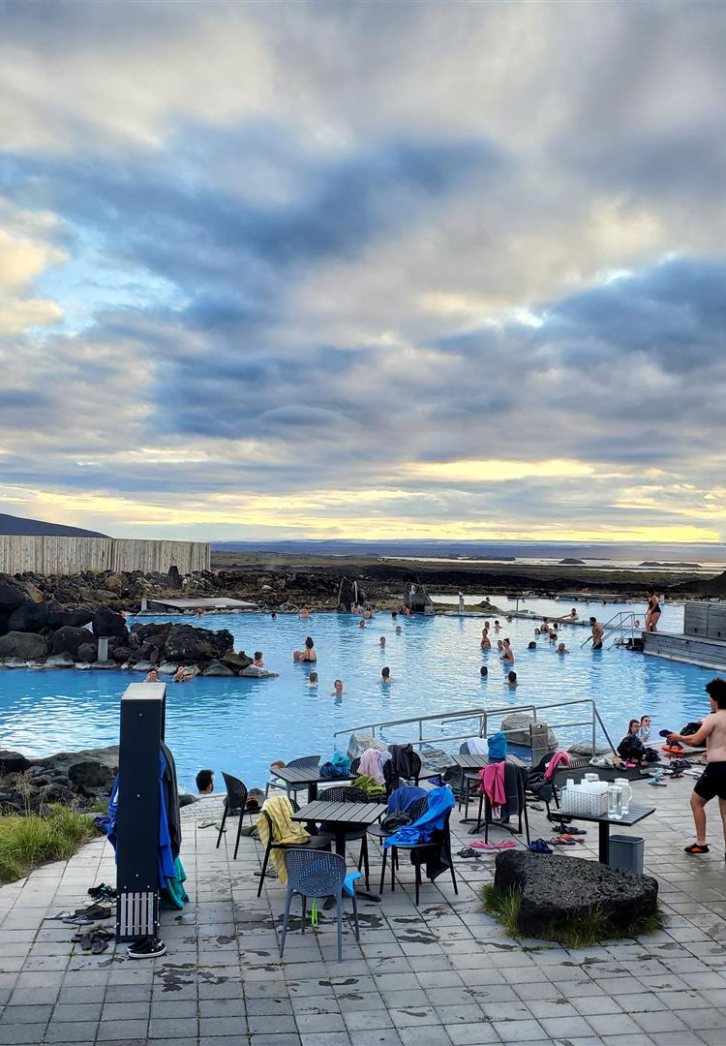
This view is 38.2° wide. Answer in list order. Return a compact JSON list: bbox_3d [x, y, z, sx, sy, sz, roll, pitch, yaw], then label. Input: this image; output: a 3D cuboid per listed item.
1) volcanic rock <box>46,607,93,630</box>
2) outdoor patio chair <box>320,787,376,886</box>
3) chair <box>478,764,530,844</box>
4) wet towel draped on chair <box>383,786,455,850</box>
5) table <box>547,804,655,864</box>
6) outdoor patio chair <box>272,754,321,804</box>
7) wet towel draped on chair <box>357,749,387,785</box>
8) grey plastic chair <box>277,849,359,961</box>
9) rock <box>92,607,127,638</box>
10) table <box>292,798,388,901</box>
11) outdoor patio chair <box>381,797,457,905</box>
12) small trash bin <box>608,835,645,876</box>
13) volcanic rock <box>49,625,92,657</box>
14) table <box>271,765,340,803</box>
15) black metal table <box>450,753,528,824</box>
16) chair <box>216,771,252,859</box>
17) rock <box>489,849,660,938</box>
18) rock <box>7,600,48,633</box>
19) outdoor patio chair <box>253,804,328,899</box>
[{"bbox_3d":[-8.490,2.798,30.400,1.250,0.750,1.000,1,-1,-16],"label":"volcanic rock"},{"bbox_3d":[-0.175,2.841,9.530,0.480,0.820,0.560,1,-1,-3],"label":"outdoor patio chair"},{"bbox_3d":[1.505,2.938,11.110,0.480,0.830,0.560,1,-1,2],"label":"chair"},{"bbox_3d":[0.501,2.631,9.350,0.420,0.500,0.500,-1,-2,43],"label":"wet towel draped on chair"},{"bbox_3d":[2.113,2.884,9.203,0.715,0.730,0.650,0,-2,34],"label":"table"},{"bbox_3d":[-0.722,2.864,11.293,0.500,0.810,0.550,2,-2,-37],"label":"outdoor patio chair"},{"bbox_3d":[0.104,2.738,11.750,0.360,0.410,0.200,0,-2,18],"label":"wet towel draped on chair"},{"bbox_3d":[-0.316,2.784,7.834,0.500,0.810,0.560,0,-1,15],"label":"grey plastic chair"},{"bbox_3d":[-7.328,2.884,30.300,1.000,0.900,0.950,1,-1,-14],"label":"rock"},{"bbox_3d":[-0.196,2.934,9.261,0.710,0.740,0.710,0,-2,12],"label":"table"},{"bbox_3d":[0.515,2.911,9.363,0.530,0.810,0.500,2,-2,-42],"label":"outdoor patio chair"},{"bbox_3d":[2.470,3.156,9.850,0.310,0.400,0.220,0,-2,24],"label":"small trash bin"},{"bbox_3d":[-8.223,3.314,29.500,1.150,0.880,1.000,1,-1,-15],"label":"volcanic rock"},{"bbox_3d":[-0.492,2.889,10.552,0.700,0.730,0.630,1,-2,-23],"label":"table"},{"bbox_3d":[1.414,3.016,11.639,0.720,0.730,0.720,1,-1,-5],"label":"black metal table"},{"bbox_3d":[-1.170,2.952,10.756,0.530,0.810,0.500,2,-2,-29],"label":"chair"},{"bbox_3d":[1.808,3.099,8.750,1.270,0.410,1.000,1,-2,0],"label":"rock"},{"bbox_3d":[-9.707,2.710,30.300,1.200,0.980,1.050,1,-1,-18],"label":"rock"},{"bbox_3d":[-0.601,2.814,9.184,0.560,0.810,0.500,0,-1,11],"label":"outdoor patio chair"}]

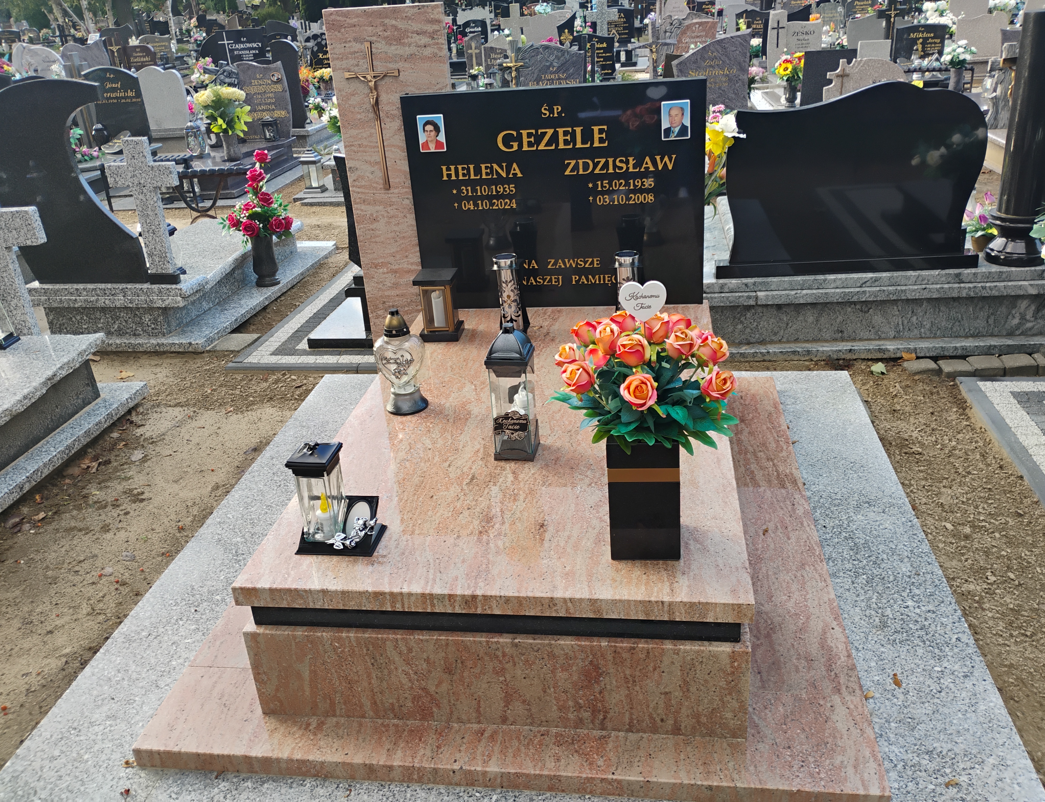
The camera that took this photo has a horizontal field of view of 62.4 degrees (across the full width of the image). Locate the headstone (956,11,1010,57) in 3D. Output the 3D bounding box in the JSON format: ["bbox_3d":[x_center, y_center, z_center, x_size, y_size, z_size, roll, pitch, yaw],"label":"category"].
[{"bbox_3d":[5.614,-4.466,10.500,0.560,0.510,0.080,0,26,9],"label":"headstone"}]

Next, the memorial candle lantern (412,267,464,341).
[{"bbox_3d":[-0.272,-0.321,2.873,0.133,0.210,0.133,1,26,12],"label":"memorial candle lantern"}]

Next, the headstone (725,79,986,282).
[{"bbox_3d":[1.322,-0.886,3.479,1.050,0.745,0.095,-2,26,6],"label":"headstone"}]

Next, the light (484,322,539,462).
[{"bbox_3d":[-0.026,-0.027,2.081,0.109,0.338,0.107,0,26,9],"label":"light"}]

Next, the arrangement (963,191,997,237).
[{"bbox_3d":[1.970,-0.793,3.688,0.148,0.189,0.138,0,26,9],"label":"arrangement"}]

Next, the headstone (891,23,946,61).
[{"bbox_3d":[4.390,-3.969,9.581,0.561,0.411,0.112,-1,26,7],"label":"headstone"}]

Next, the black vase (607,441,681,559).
[{"bbox_3d":[0.256,0.175,1.796,0.143,0.277,0.143,-1,26,7],"label":"black vase"}]

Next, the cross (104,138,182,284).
[{"bbox_3d":[-1.738,-0.888,4.061,0.352,0.673,0.092,3,27,7],"label":"cross"}]

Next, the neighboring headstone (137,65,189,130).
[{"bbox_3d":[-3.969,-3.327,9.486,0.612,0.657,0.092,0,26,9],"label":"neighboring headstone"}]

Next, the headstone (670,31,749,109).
[{"bbox_3d":[1.668,-2.863,7.627,0.673,0.724,0.102,0,26,9],"label":"headstone"}]

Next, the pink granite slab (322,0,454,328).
[{"bbox_3d":[-0.404,-0.686,3.083,0.394,1.318,0.051,0,26,9],"label":"pink granite slab"}]

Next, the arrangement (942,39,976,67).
[{"bbox_3d":[4.122,-3.286,8.150,0.310,0.250,0.290,0,26,9],"label":"arrangement"}]

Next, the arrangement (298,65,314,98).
[{"bbox_3d":[-3.132,-4.614,12.451,0.296,0.449,0.285,0,26,9],"label":"arrangement"}]

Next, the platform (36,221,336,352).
[{"bbox_3d":[-1.994,-0.742,5.050,1.166,0.266,1.642,1,27,12],"label":"platform"}]

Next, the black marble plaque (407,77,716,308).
[{"bbox_3d":[0.121,-0.704,3.055,1.025,0.770,0.050,0,26,10],"label":"black marble plaque"}]

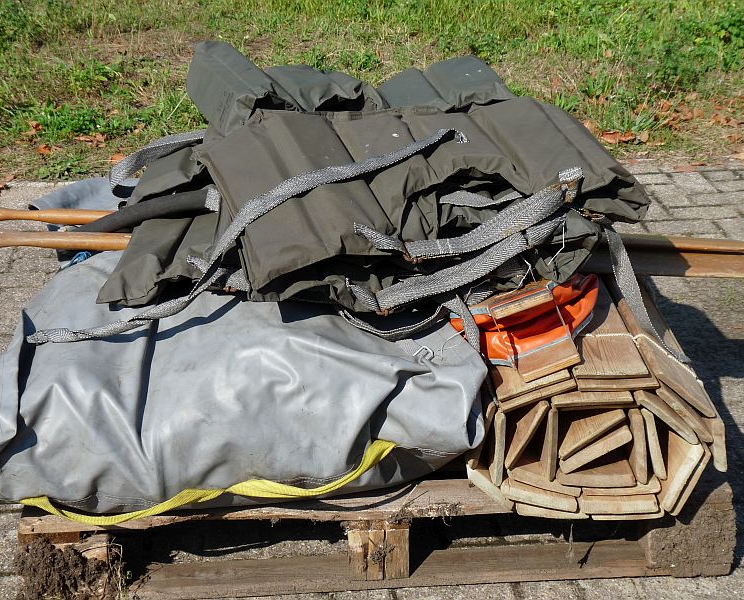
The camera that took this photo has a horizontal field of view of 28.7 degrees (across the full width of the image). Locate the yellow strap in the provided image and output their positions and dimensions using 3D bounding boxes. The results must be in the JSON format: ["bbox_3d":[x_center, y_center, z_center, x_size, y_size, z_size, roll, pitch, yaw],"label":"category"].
[{"bbox_3d":[-0.273,0.304,2.459,0.645,0.095,0.110,-3,24,-6],"label":"yellow strap"}]

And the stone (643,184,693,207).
[{"bbox_3d":[0.892,-0.281,4.362,0.100,0.070,0.204,-3,24,-6],"label":"stone"}]

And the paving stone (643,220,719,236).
[{"bbox_3d":[0.870,-0.175,4.120,0.204,0.070,0.100,-3,24,-6],"label":"paving stone"}]

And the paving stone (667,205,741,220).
[{"bbox_3d":[0.962,-0.221,4.226,0.204,0.070,0.100,-3,24,-6],"label":"paving stone"}]

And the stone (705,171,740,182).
[{"bbox_3d":[1.080,-0.354,4.531,0.100,0.070,0.090,-3,24,-6],"label":"stone"}]

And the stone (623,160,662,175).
[{"bbox_3d":[0.805,-0.381,4.594,0.204,0.070,0.100,-3,24,-6],"label":"stone"}]

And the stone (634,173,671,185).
[{"bbox_3d":[0.822,-0.340,4.499,0.204,0.070,0.100,-3,24,-6],"label":"stone"}]

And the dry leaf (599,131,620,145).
[{"bbox_3d":[0.782,-0.531,4.776,0.073,0.032,0.055,-3,24,-6],"label":"dry leaf"}]

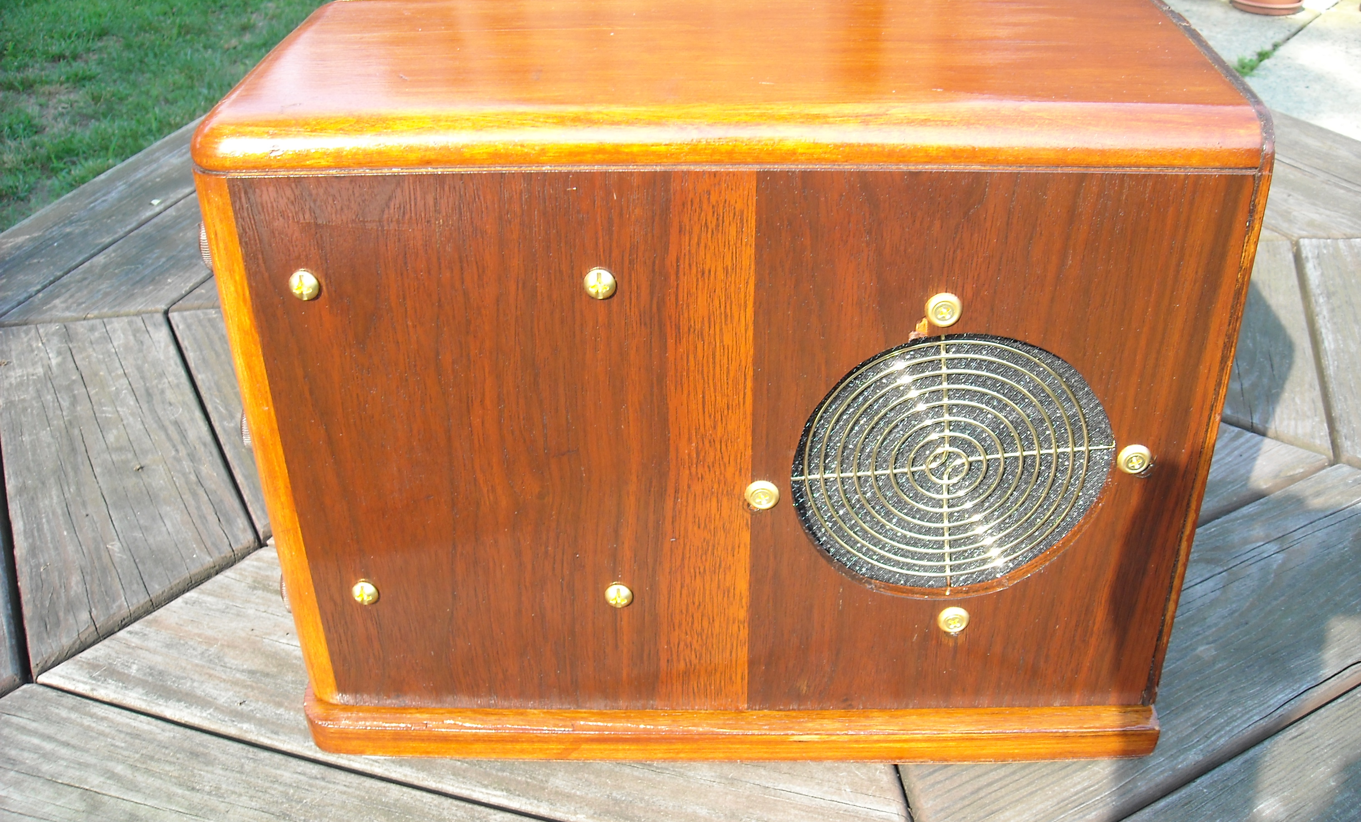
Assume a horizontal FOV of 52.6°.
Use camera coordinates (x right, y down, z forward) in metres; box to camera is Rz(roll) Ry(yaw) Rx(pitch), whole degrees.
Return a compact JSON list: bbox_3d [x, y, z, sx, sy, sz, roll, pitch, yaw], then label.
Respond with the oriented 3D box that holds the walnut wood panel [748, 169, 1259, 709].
[{"bbox_3d":[0.123,0.024,0.577,0.184,0.265,0.012,0,32,2],"label":"walnut wood panel"}]

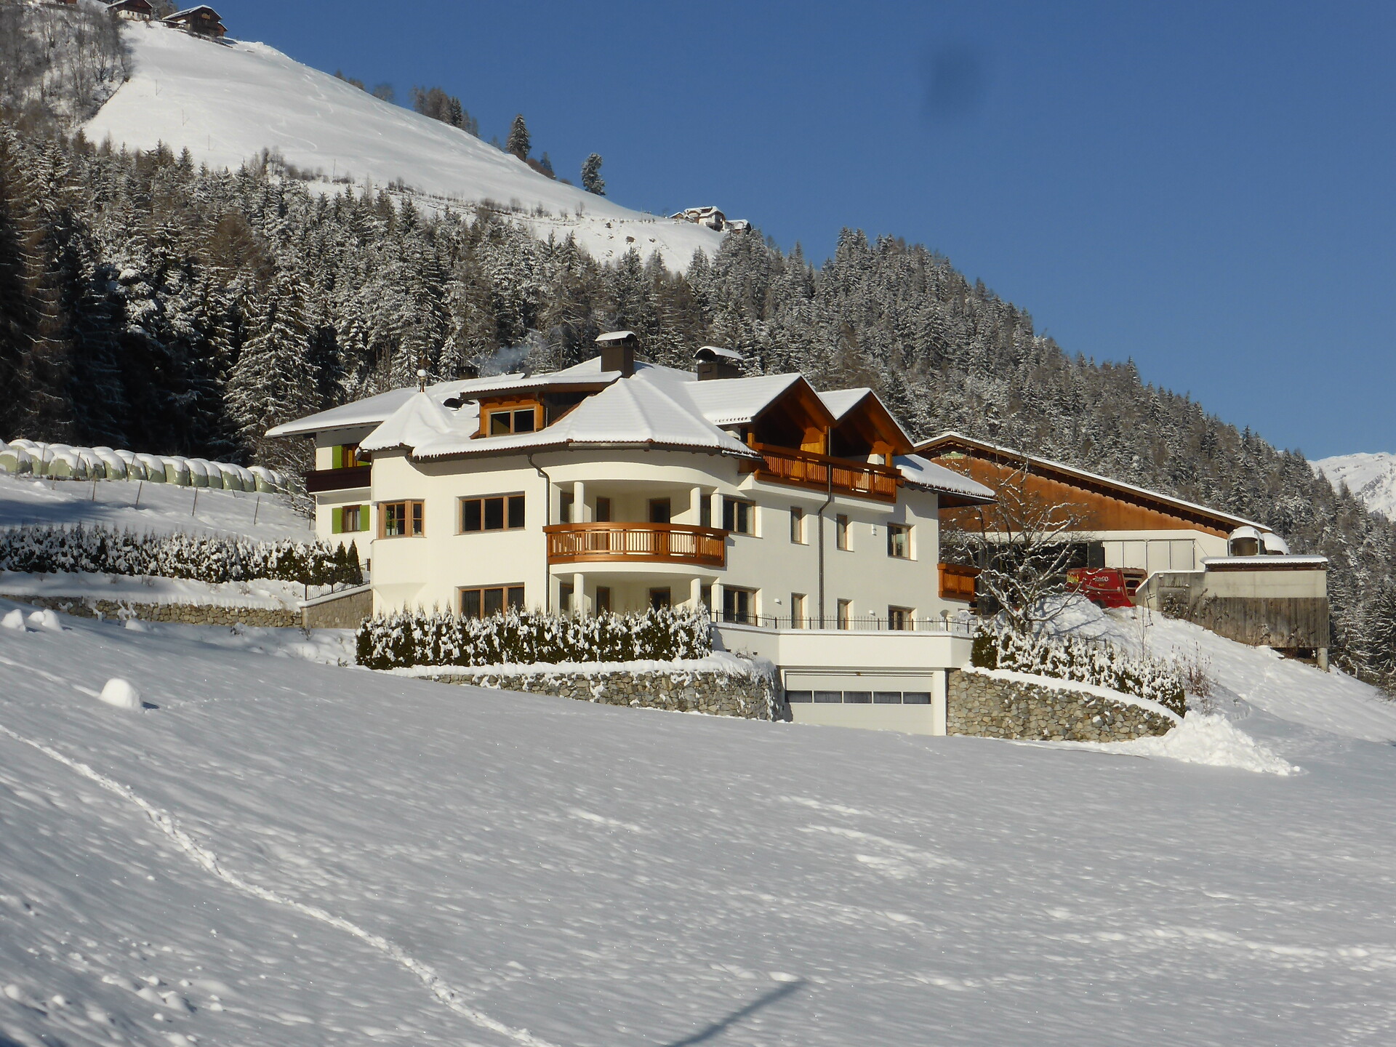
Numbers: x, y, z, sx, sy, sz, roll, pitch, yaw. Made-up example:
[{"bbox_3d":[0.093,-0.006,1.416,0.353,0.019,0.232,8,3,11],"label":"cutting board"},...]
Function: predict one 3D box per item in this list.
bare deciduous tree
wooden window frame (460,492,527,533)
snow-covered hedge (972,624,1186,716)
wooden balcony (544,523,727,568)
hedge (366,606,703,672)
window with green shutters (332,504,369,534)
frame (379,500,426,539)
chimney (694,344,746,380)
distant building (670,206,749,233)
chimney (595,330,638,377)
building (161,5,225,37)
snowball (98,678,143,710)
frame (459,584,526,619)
[{"bbox_3d":[10.906,0.778,124.605,5.100,6.000,4.900,0,-6,0],"label":"bare deciduous tree"},{"bbox_3d":[-6.468,-0.309,116.950,2.750,1.240,0.120,-4,-7,35],"label":"wooden window frame"},{"bbox_3d":[12.100,4.674,116.500,6.700,2.750,1.300,1,-5,-15],"label":"snow-covered hedge"},{"bbox_3d":[-1.726,0.701,115.052,6.123,1.200,1.907,1,-6,-14],"label":"wooden balcony"},{"bbox_3d":[-5.092,3.576,114.600,11.700,1.700,1.100,-3,-6,21],"label":"hedge"},{"bbox_3d":[-13.819,-0.161,146.000,1.750,1.050,0.150,-4,-6,33],"label":"window with green shutters"},{"bbox_3d":[-9.592,-0.089,118.568,1.650,1.180,0.450,-3,-7,27],"label":"frame"},{"bbox_3d":[0.792,-5.767,132.000,1.000,1.200,1.750,-4,-6,29],"label":"chimney"},{"bbox_3d":[3.901,-103.643,1250.000,26.000,8.500,12.000,2,-6,-30],"label":"distant building"},{"bbox_3d":[-2.616,-5.498,119.741,1.200,1.600,0.800,-4,-7,35],"label":"chimney"},{"bbox_3d":[-137.448,-136.705,1000.000,10.000,8.000,12.500,4,-7,-45],"label":"building"},{"bbox_3d":[-12.113,3.595,77.052,0.900,0.650,0.800,0,-6,0],"label":"snowball"},{"bbox_3d":[-6.875,2.655,122.400,2.500,1.200,0.150,-4,-6,29],"label":"frame"}]

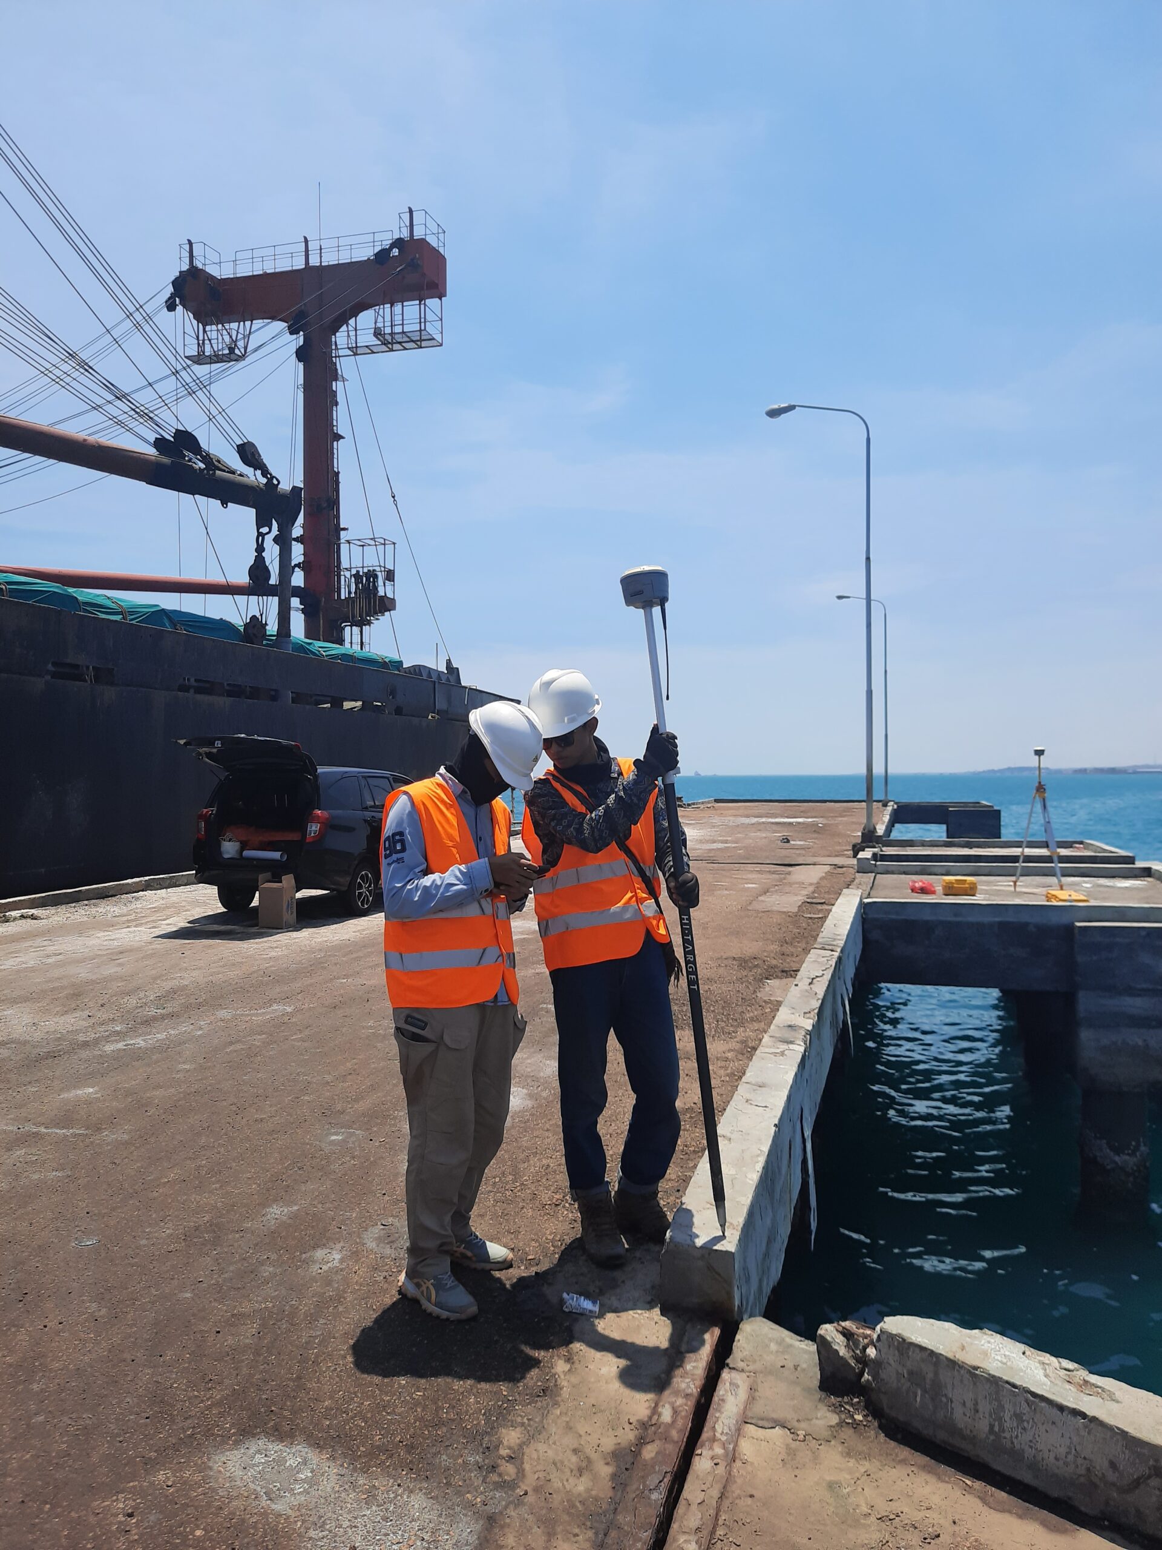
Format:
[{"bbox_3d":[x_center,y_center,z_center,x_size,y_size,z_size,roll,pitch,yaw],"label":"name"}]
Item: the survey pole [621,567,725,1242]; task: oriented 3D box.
[{"bbox_3d":[0.291,0.348,3.164,0.140,1.900,0.140,-7,-2,17],"label":"survey pole"}]

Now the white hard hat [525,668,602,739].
[{"bbox_3d":[-0.058,-0.215,3.450,0.280,0.160,0.225,-25,16,-37],"label":"white hard hat"}]

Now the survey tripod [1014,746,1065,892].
[{"bbox_3d":[5.727,0.557,13.950,0.620,1.825,0.600,0,0,0],"label":"survey tripod"}]

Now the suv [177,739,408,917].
[{"bbox_3d":[-2.675,0.550,12.951,1.660,1.840,4.270,0,0,17],"label":"suv"}]

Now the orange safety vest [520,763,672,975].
[{"bbox_3d":[0.047,0.278,3.500,0.460,0.650,0.310,0,0,-30],"label":"orange safety vest"}]

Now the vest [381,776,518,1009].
[{"bbox_3d":[-0.374,0.338,3.200,0.310,0.650,0.460,0,0,28],"label":"vest"}]

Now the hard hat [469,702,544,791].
[{"bbox_3d":[-0.208,-0.093,3.130,0.155,0.280,0.225,-38,-16,6],"label":"hard hat"}]

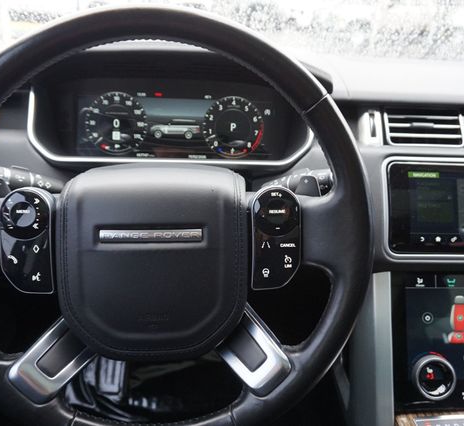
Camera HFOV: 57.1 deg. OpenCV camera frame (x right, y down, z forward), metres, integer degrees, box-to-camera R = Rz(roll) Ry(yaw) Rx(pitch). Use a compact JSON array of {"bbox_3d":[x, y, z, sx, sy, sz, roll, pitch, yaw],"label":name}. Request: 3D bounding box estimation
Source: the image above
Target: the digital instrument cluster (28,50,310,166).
[{"bbox_3d":[-0.083,-0.146,0.615,0.380,0.145,0.090,1,6,-5],"label":"digital instrument cluster"}]

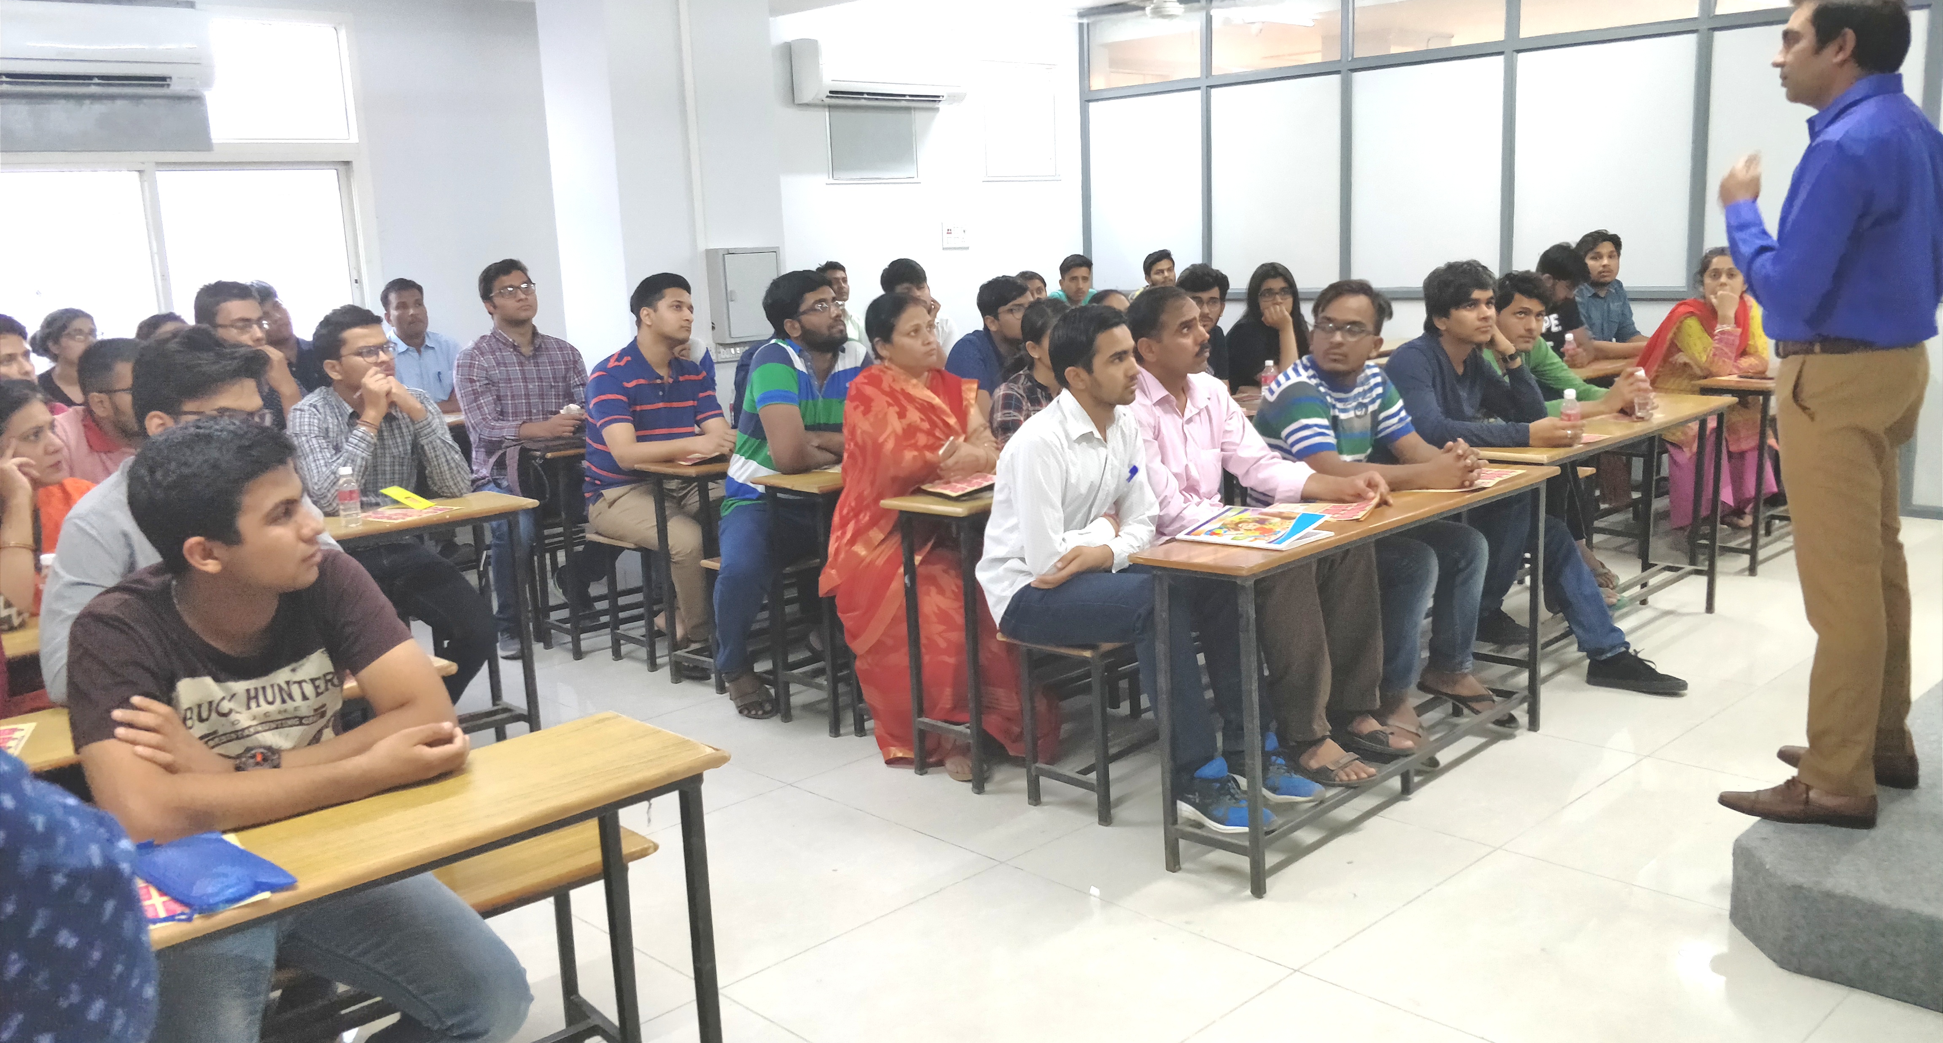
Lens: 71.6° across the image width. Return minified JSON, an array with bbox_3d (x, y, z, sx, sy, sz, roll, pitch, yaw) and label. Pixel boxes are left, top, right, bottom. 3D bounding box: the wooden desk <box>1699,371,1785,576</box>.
[{"bbox_3d":[3.505,-0.296,5.787,1.380,0.780,0.320,-14,17,-41],"label":"wooden desk"}]

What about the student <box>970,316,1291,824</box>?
[{"bbox_3d":[0.458,0.097,3.553,0.860,1.310,0.500,8,17,39],"label":"student"}]

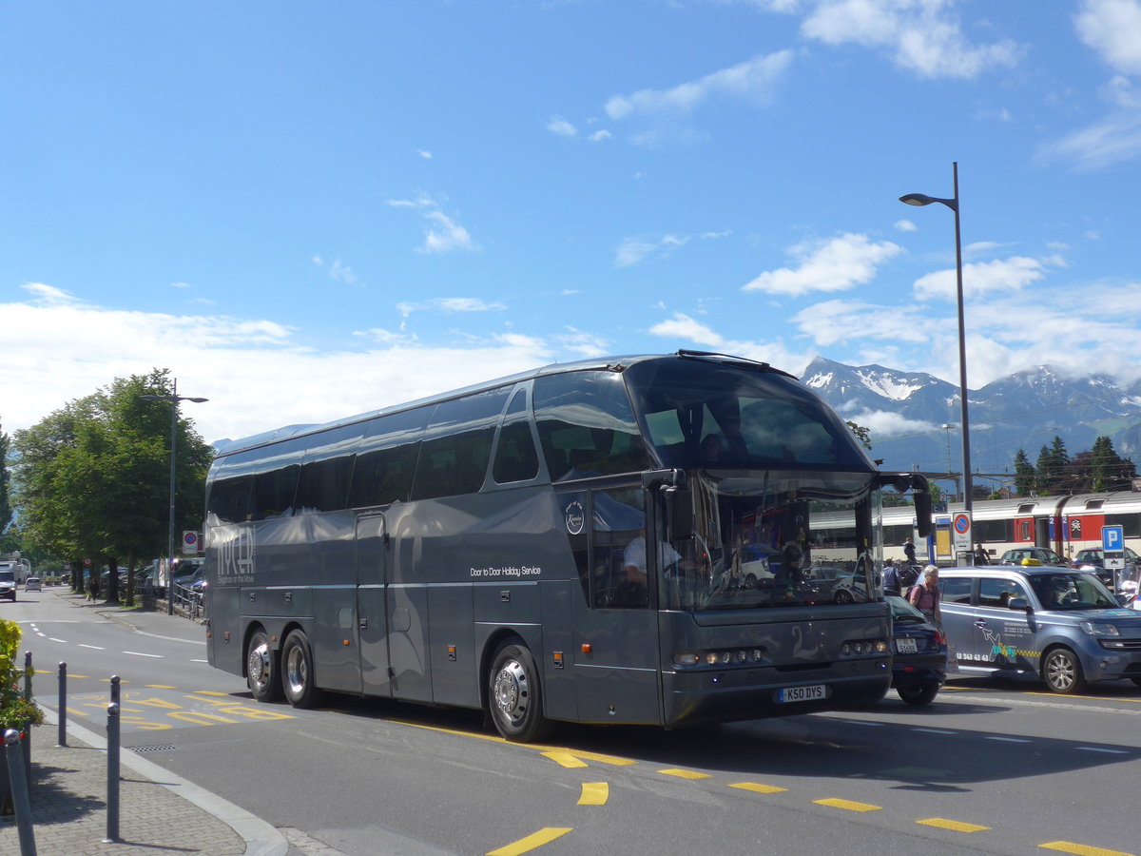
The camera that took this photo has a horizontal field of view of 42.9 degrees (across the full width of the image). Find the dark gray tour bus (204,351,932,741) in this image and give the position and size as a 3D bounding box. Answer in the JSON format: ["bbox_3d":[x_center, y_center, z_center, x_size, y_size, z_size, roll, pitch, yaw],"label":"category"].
[{"bbox_3d":[-1.321,1.661,18.729,2.650,3.980,13.000,3,-7,-33],"label":"dark gray tour bus"}]

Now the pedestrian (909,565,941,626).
[{"bbox_3d":[5.009,2.808,20.300,0.520,1.740,0.450,3,-7,-34],"label":"pedestrian"}]

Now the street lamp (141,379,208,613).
[{"bbox_3d":[-17.435,2.955,63.549,3.100,10.300,0.320,2,-7,-24],"label":"street lamp"}]

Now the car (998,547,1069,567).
[{"bbox_3d":[20.272,5.935,62.922,1.680,1.470,3.850,4,-8,-38],"label":"car"}]

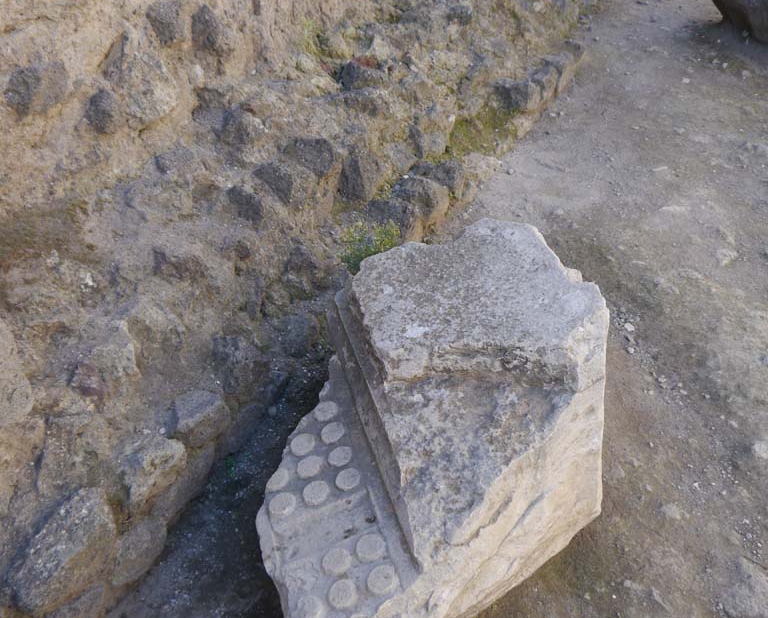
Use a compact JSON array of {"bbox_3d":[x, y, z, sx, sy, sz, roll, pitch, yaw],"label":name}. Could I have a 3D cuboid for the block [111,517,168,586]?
[{"bbox_3d":[-0.532,0.500,1.749,0.085,0.085,0.130,17,44,19],"label":"block"}]

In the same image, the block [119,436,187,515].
[{"bbox_3d":[-0.499,0.348,1.772,0.105,0.105,0.145,17,44,19],"label":"block"}]

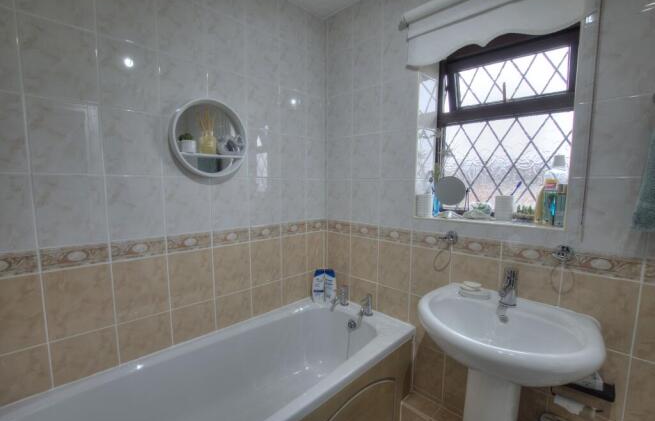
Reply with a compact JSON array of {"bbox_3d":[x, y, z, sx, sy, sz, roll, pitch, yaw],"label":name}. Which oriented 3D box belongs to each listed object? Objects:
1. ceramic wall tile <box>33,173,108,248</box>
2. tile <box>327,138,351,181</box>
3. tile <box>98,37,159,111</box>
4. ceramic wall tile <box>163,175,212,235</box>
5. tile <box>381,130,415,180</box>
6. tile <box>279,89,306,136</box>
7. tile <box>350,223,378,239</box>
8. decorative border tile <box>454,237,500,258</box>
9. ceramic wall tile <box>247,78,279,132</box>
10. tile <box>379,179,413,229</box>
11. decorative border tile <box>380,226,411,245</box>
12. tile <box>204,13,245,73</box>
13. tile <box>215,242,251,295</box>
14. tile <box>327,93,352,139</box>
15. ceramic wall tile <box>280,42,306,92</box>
[{"bbox_3d":[-0.955,0.003,1.025,0.200,0.262,0.010,-5,7,-42],"label":"ceramic wall tile"},{"bbox_3d":[0.077,-0.329,1.746,0.205,0.262,0.010,5,7,42],"label":"tile"},{"bbox_3d":[-0.785,-0.530,1.086,0.200,0.258,0.009,-5,7,-42],"label":"tile"},{"bbox_3d":[-0.638,-0.022,1.267,0.200,0.250,0.010,-5,8,-44],"label":"ceramic wall tile"},{"bbox_3d":[0.376,-0.292,1.450,0.200,0.250,0.010,5,7,43],"label":"tile"},{"bbox_3d":[-0.202,-0.573,1.624,0.200,0.250,0.010,-5,8,-44],"label":"tile"},{"bbox_3d":[0.227,0.121,1.625,0.200,0.080,0.010,5,7,43],"label":"tile"},{"bbox_3d":[0.664,0.162,1.225,0.200,0.080,0.010,5,7,43],"label":"decorative border tile"},{"bbox_3d":[-0.350,-0.571,1.504,0.198,0.258,0.010,-5,8,-42],"label":"ceramic wall tile"},{"bbox_3d":[0.376,-0.038,1.501,0.200,0.262,0.010,5,7,42],"label":"tile"},{"bbox_3d":[0.373,0.135,1.491,0.200,0.080,0.010,5,7,43],"label":"decorative border tile"},{"bbox_3d":[-0.496,-0.822,1.344,0.198,0.258,0.010,-5,8,-42],"label":"tile"},{"bbox_3d":[-0.505,0.312,1.455,0.198,0.258,0.010,-5,8,-42],"label":"tile"},{"bbox_3d":[0.073,-0.590,1.732,0.205,0.258,0.010,5,7,41],"label":"tile"},{"bbox_3d":[-0.201,-0.831,1.599,0.200,0.250,0.010,-5,8,-44],"label":"ceramic wall tile"}]

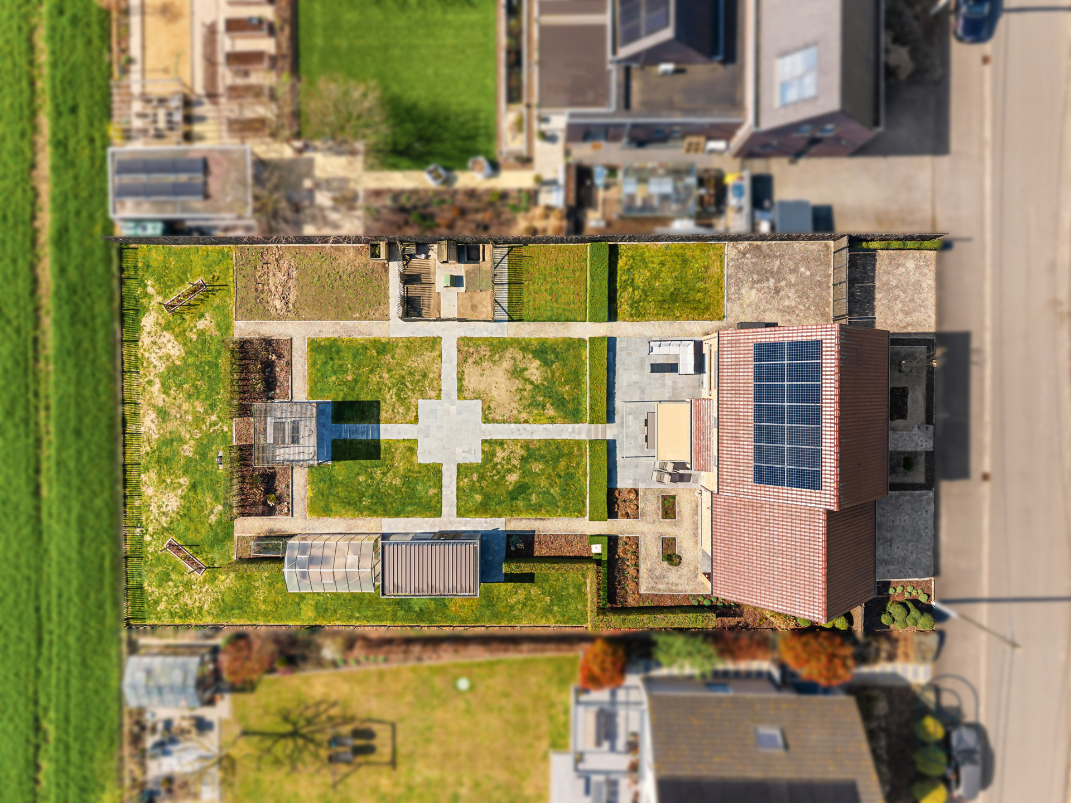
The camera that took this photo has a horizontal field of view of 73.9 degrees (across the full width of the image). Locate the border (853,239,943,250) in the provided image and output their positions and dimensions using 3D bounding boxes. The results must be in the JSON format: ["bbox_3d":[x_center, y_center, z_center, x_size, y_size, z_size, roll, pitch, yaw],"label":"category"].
[{"bbox_3d":[20.720,-9.020,41.120,5.050,0.750,0.500,0,90,0],"label":"border"}]

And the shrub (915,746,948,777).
[{"bbox_3d":[22.690,20.630,40.800,1.600,1.400,1.600,0,90,0],"label":"shrub"}]

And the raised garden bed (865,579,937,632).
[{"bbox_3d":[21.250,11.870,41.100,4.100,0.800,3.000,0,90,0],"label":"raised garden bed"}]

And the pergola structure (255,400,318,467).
[{"bbox_3d":[-14.850,1.946,43.560,3.770,2.550,3.800,0,91,0],"label":"pergola structure"}]

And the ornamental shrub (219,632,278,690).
[{"bbox_3d":[-17.620,15.994,43.838,3.100,2.500,3.050,0,91,0],"label":"ornamental shrub"}]

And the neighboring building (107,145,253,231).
[{"bbox_3d":[-19.660,-12.100,40.420,7.800,2.200,4.100,-1,90,0],"label":"neighboring building"}]

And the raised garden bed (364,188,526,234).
[{"bbox_3d":[-5.280,-10.950,41.250,9.450,0.500,2.900,0,90,0],"label":"raised garden bed"}]

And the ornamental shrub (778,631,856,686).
[{"bbox_3d":[15.780,14.440,39.950,4.000,3.100,2.900,0,90,0],"label":"ornamental shrub"}]

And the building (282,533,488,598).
[{"bbox_3d":[-9.150,9.956,43.629,11.700,2.700,3.420,0,91,0],"label":"building"}]

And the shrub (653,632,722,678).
[{"bbox_3d":[9.340,15.575,43.780,4.000,2.600,2.400,0,91,0],"label":"shrub"}]

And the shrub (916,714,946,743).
[{"bbox_3d":[24.650,20.414,44.392,1.600,1.550,1.600,0,91,0],"label":"shrub"}]

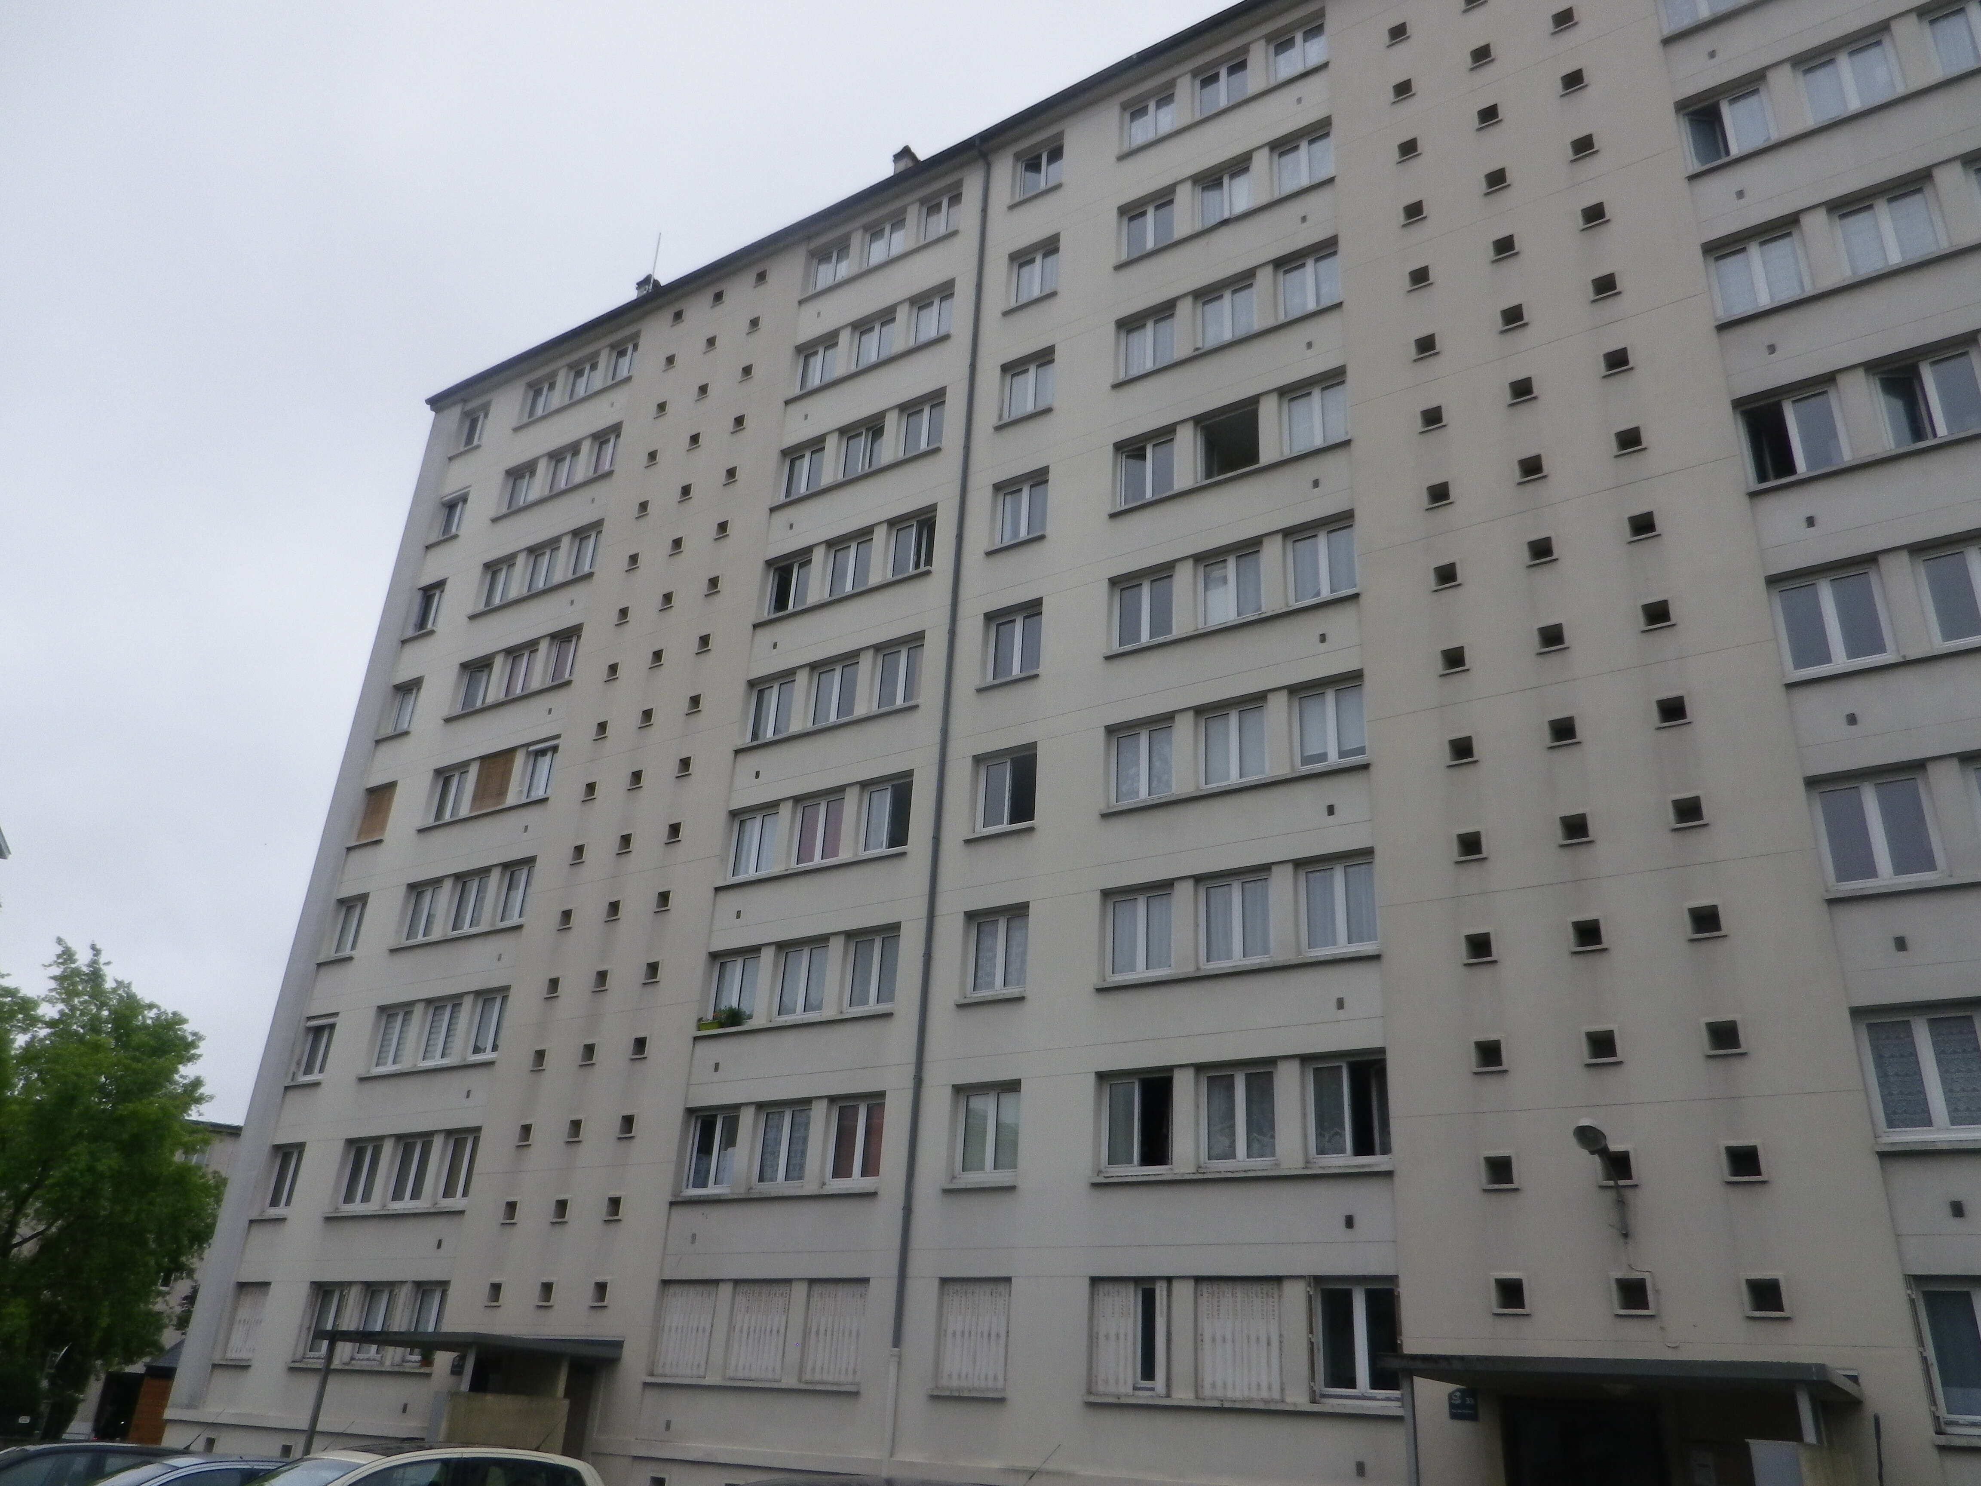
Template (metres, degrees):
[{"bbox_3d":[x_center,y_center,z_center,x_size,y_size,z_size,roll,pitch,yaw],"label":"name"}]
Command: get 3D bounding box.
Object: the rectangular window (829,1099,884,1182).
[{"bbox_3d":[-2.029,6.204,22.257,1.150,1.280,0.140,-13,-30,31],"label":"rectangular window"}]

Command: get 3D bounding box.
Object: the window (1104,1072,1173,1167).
[{"bbox_3d":[2.049,5.229,19.604,1.108,1.289,0.140,-13,-30,31],"label":"window"}]

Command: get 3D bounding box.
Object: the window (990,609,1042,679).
[{"bbox_3d":[0.470,-1.635,24.299,1.130,1.320,0.120,-13,-30,31],"label":"window"}]

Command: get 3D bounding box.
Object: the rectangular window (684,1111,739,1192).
[{"bbox_3d":[-4.504,6.718,23.638,1.224,1.251,0.120,-13,-30,31],"label":"rectangular window"}]

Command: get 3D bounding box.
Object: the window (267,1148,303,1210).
[{"bbox_3d":[-14.640,9.082,29.876,1.108,1.289,0.140,-13,-30,31],"label":"window"}]

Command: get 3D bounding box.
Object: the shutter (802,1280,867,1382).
[{"bbox_3d":[-2.292,8.706,21.275,1.140,1.400,0.080,-13,-29,31],"label":"shutter"}]

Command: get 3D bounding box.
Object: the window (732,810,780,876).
[{"bbox_3d":[-4.243,1.855,26.010,1.130,1.320,0.120,-13,-30,31],"label":"window"}]

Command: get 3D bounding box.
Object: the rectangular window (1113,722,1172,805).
[{"bbox_3d":[2.359,0.328,21.945,1.108,1.289,0.140,-13,-30,31],"label":"rectangular window"}]

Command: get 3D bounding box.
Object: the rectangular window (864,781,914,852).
[{"bbox_3d":[-1.703,1.266,24.445,1.108,1.289,0.140,-13,-30,31],"label":"rectangular window"}]

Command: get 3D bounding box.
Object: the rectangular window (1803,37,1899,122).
[{"bbox_3d":[11.936,-9.126,19.848,1.108,1.289,0.140,-13,-30,31],"label":"rectangular window"}]

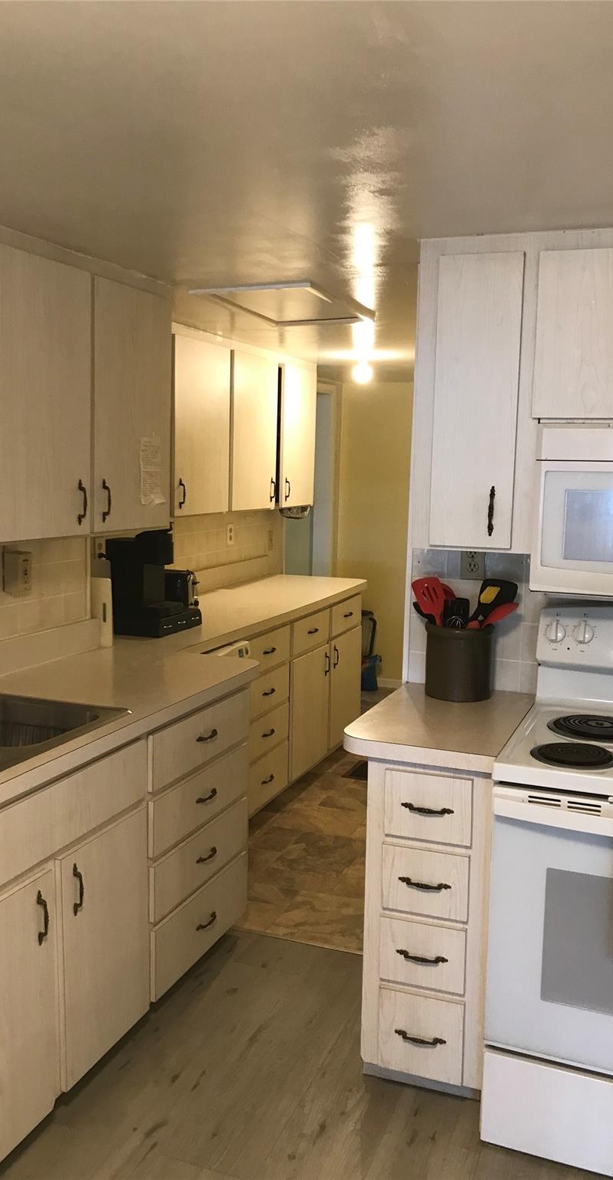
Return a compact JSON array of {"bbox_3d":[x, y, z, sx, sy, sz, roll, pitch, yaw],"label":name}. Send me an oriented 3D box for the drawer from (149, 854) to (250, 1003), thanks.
[{"bbox_3d":[-0.535,1.006,3.023,0.500,0.214,0.605,4,8,21],"label":"drawer"}]

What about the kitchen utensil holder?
[{"bbox_3d":[0.432,0.198,2.714,0.192,0.206,0.192,4,8,21],"label":"kitchen utensil holder"}]

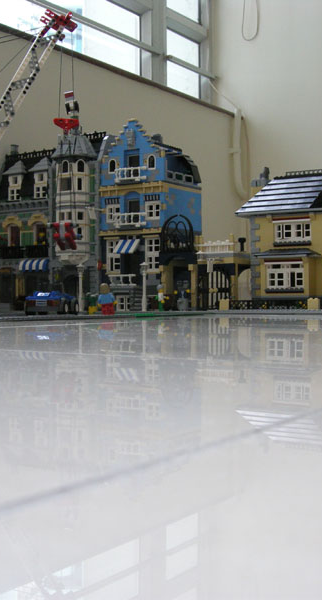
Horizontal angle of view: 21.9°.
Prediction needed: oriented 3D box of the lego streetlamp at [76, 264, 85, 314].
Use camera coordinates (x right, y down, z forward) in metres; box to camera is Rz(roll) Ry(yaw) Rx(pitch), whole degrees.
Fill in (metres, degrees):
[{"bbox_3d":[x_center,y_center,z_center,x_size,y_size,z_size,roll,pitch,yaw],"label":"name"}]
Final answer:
[{"bbox_3d":[-0.131,-0.021,1.355,0.014,0.077,0.014,0,0,0],"label":"lego streetlamp"}]

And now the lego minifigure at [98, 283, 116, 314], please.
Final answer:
[{"bbox_3d":[-0.070,-0.002,1.070,0.025,0.041,0.015,-6,0,8],"label":"lego minifigure"}]

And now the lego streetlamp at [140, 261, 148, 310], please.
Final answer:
[{"bbox_3d":[-0.026,-0.021,1.305,0.014,0.077,0.014,0,0,0],"label":"lego streetlamp"}]

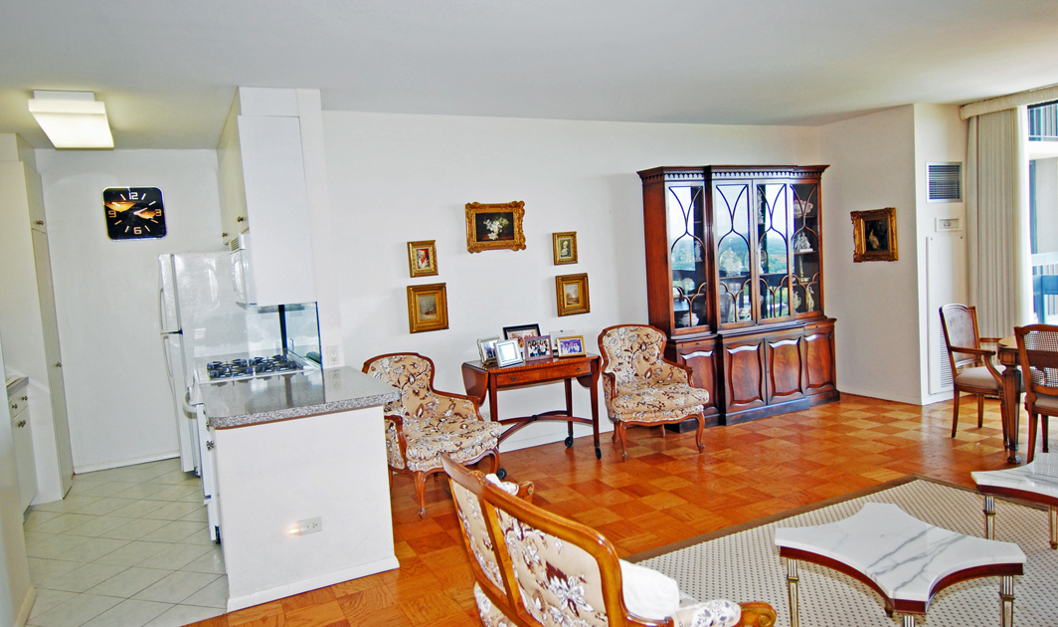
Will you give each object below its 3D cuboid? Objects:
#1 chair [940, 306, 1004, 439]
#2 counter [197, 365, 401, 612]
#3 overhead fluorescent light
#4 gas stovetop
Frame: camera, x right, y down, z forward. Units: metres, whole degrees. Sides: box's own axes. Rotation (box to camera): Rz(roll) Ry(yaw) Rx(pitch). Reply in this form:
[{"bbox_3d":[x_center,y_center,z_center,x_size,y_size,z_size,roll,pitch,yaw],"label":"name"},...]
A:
[{"bbox_3d":[3.368,0.416,4.701,0.580,0.970,0.560,-6,5,-28],"label":"chair"},{"bbox_3d":[-1.265,0.841,3.550,0.851,0.888,1.154,-6,5,-26],"label":"counter"},{"bbox_3d":[-3.039,-1.279,4.358,0.377,0.126,1.102,-6,4,-29],"label":"overhead fluorescent light"},{"bbox_3d":[-1.930,0.373,4.489,0.609,0.063,0.763,-6,4,-29],"label":"gas stovetop"}]

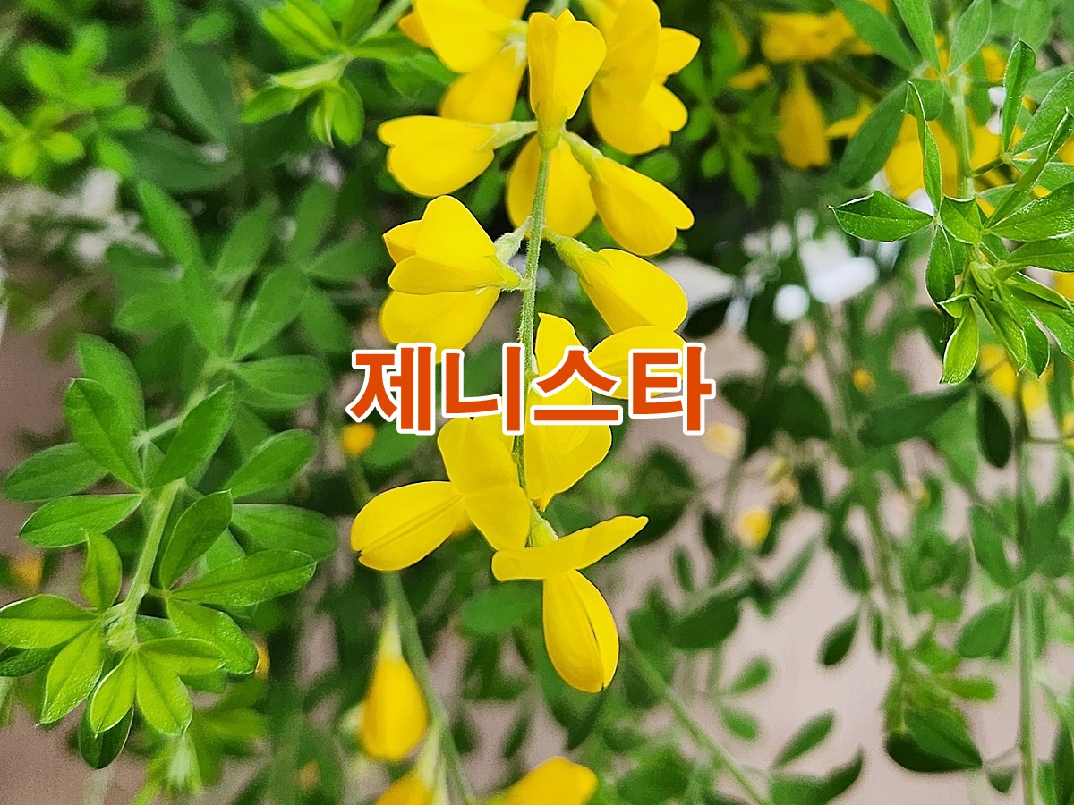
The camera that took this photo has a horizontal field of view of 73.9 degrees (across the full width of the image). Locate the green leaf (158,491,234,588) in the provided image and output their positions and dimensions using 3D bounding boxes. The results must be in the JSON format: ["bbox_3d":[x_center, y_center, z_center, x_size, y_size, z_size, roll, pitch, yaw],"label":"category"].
[{"bbox_3d":[-0.059,0.024,0.122,0.009,0.020,0.002,38,9,20],"label":"green leaf"}]

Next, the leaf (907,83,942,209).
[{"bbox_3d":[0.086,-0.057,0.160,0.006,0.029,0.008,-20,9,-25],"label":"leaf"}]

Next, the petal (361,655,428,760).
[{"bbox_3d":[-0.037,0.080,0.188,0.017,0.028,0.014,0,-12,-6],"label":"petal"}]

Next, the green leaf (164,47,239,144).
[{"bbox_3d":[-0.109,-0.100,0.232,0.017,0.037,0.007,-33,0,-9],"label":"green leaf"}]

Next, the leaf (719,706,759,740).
[{"bbox_3d":[0.074,0.117,0.260,0.010,0.003,0.015,-35,43,-21],"label":"leaf"}]

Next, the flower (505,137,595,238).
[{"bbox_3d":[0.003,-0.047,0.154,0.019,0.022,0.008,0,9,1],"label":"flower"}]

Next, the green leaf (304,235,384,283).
[{"bbox_3d":[-0.058,-0.044,0.217,0.024,0.011,0.004,-24,-14,-14],"label":"green leaf"}]

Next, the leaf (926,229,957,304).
[{"bbox_3d":[0.066,-0.023,0.117,0.005,0.015,0.002,0,-22,27],"label":"leaf"}]

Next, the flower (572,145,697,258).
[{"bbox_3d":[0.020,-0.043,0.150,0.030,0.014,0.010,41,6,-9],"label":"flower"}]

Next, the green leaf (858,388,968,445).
[{"bbox_3d":[0.103,0.003,0.194,0.035,0.011,0.003,-19,-23,-13],"label":"green leaf"}]

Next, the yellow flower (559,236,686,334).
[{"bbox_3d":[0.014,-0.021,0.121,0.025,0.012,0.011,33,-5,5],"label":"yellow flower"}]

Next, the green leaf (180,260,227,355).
[{"bbox_3d":[-0.091,-0.026,0.194,0.010,0.030,0.003,-26,-15,0],"label":"green leaf"}]

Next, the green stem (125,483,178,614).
[{"bbox_3d":[-0.088,0.033,0.165,0.004,0.030,0.004,11,-19,0],"label":"green stem"}]

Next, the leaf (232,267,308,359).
[{"bbox_3d":[-0.074,-0.024,0.196,0.012,0.030,0.003,33,-15,1],"label":"leaf"}]

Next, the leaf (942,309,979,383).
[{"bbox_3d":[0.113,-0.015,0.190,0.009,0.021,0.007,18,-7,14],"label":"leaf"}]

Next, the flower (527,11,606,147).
[{"bbox_3d":[0.004,-0.054,0.119,0.013,0.021,0.011,5,8,0],"label":"flower"}]

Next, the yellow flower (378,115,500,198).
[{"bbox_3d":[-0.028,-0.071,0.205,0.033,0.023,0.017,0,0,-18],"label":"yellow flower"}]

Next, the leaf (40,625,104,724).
[{"bbox_3d":[-0.101,0.059,0.155,0.009,0.021,0.003,23,-17,11],"label":"leaf"}]

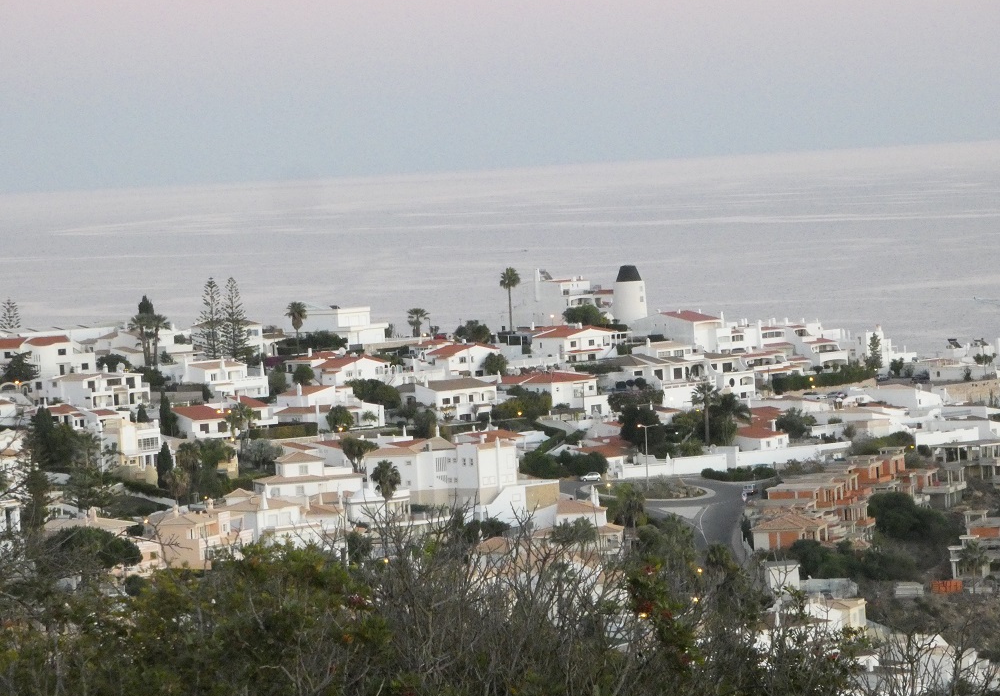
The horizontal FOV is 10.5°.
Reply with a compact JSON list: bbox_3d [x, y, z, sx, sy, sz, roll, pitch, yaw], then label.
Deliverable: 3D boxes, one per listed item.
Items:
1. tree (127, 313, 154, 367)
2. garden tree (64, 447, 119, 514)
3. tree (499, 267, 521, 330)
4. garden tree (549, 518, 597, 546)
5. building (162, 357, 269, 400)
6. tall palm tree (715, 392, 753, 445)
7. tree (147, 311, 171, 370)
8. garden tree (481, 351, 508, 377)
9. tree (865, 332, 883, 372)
[{"bbox_3d":[-72.227,-1.612,1100.000,5.240,10.880,5.240,-3,2,0],"label":"tree"},{"bbox_3d":[-63.570,20.760,850.000,8.300,9.670,8.300,-3,2,0],"label":"garden tree"},{"bbox_3d":[2.152,-10.437,1175.000,4.300,13.670,4.300,-3,2,0],"label":"tree"},{"bbox_3d":[11.490,29.390,865.000,7.400,5.000,6.200,-3,2,0],"label":"garden tree"},{"bbox_3d":[-55.650,5.970,1068.000,15.000,7.500,13.000,-5,3,-40],"label":"building"},{"bbox_3d":[40.970,12.550,958.000,6.600,9.800,6.400,-3,2,0],"label":"tall palm tree"},{"bbox_3d":[-70.050,-1.740,1120.000,4.700,11.300,4.700,-3,2,0],"label":"tree"},{"bbox_3d":[-0.902,3.209,1095.000,5.010,5.010,5.010,-3,2,0],"label":"garden tree"},{"bbox_3d":[75.930,0.710,1110.000,3.500,8.200,3.500,-3,2,0],"label":"tree"}]

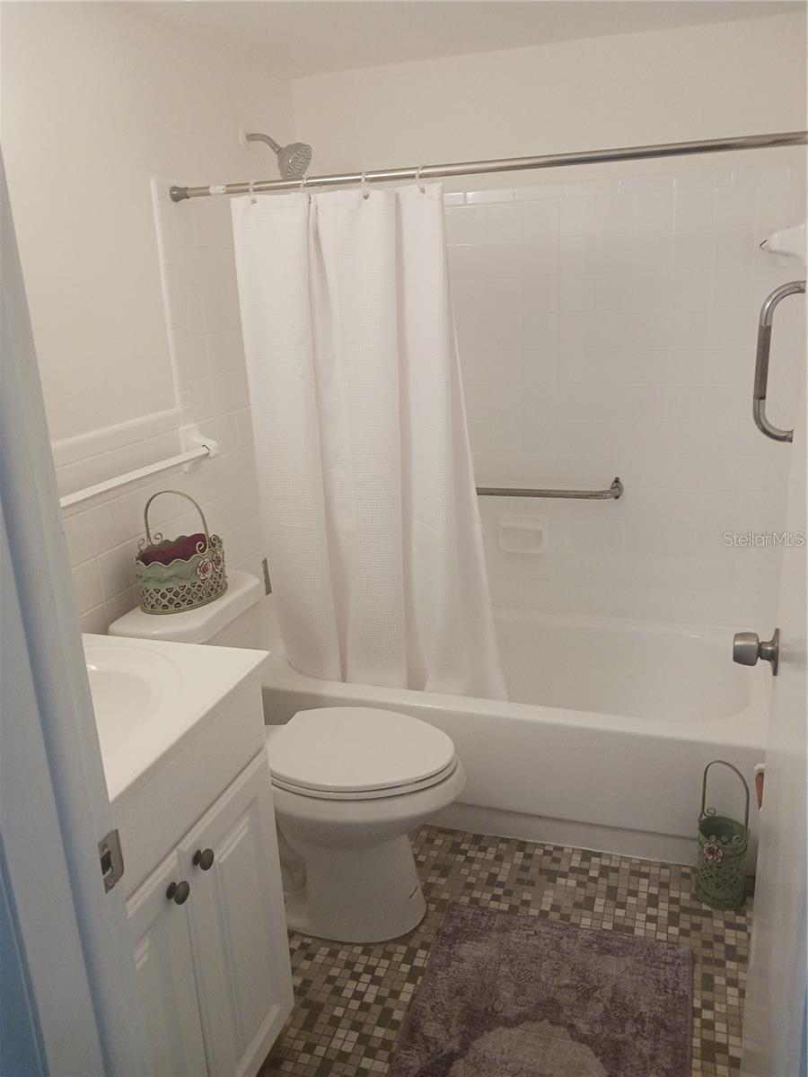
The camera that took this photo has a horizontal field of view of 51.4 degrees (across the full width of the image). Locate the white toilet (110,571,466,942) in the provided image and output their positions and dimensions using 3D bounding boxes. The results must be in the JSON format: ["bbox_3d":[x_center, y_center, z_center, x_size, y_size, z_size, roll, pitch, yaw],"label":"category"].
[{"bbox_3d":[-0.224,0.527,2.115,0.778,0.768,0.455,3,18,18],"label":"white toilet"}]

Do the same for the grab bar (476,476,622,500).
[{"bbox_3d":[0.388,-0.164,2.773,0.657,0.071,0.081,3,18,18],"label":"grab bar"}]

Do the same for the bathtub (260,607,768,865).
[{"bbox_3d":[0.324,0.540,2.645,1.508,0.388,0.765,3,18,18],"label":"bathtub"}]

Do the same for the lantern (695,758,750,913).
[{"bbox_3d":[0.782,0.711,2.051,0.119,0.370,0.116,11,22,37],"label":"lantern"}]

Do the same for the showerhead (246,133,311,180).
[{"bbox_3d":[-0.354,-1.073,2.371,0.207,0.147,0.101,3,18,18],"label":"showerhead"}]

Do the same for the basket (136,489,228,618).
[{"bbox_3d":[-0.543,0.017,2.038,0.174,0.273,0.228,5,18,23],"label":"basket"}]

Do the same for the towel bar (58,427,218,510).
[{"bbox_3d":[-0.610,-0.153,1.944,0.091,0.108,0.708,3,18,18],"label":"towel bar"}]

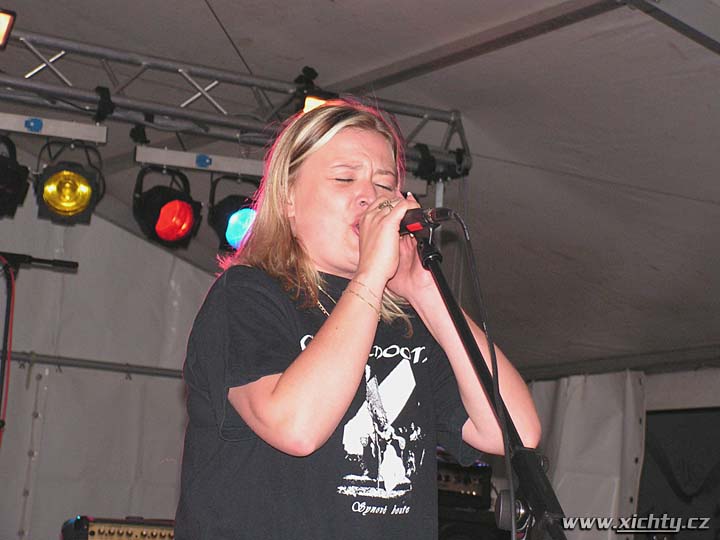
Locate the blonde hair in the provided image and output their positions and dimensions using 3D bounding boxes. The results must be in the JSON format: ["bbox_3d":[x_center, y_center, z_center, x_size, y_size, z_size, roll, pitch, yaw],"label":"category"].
[{"bbox_3d":[-0.061,-0.079,2.820,0.220,0.290,0.240,16,-19,-38],"label":"blonde hair"}]

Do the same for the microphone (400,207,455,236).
[{"bbox_3d":[0.052,-0.065,2.697,0.050,0.050,0.180,14,-13,-33],"label":"microphone"}]

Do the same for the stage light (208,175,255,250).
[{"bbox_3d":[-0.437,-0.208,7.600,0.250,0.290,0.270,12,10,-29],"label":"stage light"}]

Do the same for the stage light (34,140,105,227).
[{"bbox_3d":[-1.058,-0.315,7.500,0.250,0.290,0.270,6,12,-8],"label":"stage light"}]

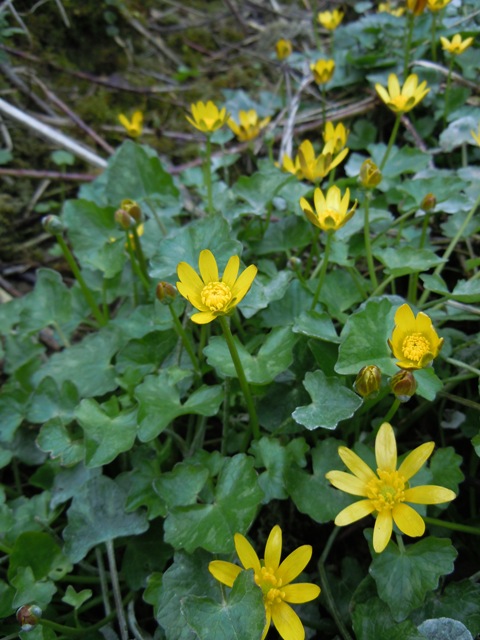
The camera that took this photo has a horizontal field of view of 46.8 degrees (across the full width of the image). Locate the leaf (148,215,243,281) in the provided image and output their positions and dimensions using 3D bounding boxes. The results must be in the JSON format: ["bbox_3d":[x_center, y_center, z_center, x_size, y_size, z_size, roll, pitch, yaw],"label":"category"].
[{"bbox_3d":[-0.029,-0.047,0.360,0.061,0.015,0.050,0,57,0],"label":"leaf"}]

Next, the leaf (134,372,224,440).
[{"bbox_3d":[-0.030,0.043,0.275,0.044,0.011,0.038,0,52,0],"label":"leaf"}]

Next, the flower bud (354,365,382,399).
[{"bbox_3d":[0.049,0.024,0.212,0.010,0.013,0.010,0,26,0],"label":"flower bud"}]

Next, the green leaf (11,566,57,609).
[{"bbox_3d":[-0.074,0.096,0.200,0.017,0.005,0.017,-9,54,-19],"label":"green leaf"}]

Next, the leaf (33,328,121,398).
[{"bbox_3d":[-0.074,0.020,0.250,0.040,0.010,0.035,-33,72,-24],"label":"leaf"}]

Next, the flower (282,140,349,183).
[{"bbox_3d":[0.055,-0.117,0.405,0.045,0.023,0.038,0,40,0],"label":"flower"}]

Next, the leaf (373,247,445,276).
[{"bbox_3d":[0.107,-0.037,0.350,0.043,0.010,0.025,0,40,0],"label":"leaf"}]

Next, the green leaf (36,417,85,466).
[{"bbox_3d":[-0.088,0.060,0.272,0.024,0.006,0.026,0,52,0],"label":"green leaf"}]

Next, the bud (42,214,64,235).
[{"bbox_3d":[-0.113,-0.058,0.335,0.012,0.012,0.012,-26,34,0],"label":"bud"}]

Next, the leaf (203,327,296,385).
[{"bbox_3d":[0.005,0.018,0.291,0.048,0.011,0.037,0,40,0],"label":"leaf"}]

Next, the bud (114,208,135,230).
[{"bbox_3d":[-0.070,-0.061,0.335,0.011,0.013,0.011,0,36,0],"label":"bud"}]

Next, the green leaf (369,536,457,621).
[{"bbox_3d":[0.059,0.088,0.190,0.029,0.009,0.027,7,58,17],"label":"green leaf"}]

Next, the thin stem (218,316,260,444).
[{"bbox_3d":[0.001,0.027,0.235,0.003,0.065,0.003,-15,27,0],"label":"thin stem"}]

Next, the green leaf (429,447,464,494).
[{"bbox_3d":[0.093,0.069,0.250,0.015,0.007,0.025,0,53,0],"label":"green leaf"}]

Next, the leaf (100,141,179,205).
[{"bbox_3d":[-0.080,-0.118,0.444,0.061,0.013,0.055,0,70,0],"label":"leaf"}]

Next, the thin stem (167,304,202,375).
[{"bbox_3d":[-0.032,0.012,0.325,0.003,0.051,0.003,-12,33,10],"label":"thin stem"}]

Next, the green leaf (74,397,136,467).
[{"bbox_3d":[-0.052,0.044,0.217,0.026,0.009,0.029,12,60,-2],"label":"green leaf"}]

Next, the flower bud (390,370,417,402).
[{"bbox_3d":[0.062,0.025,0.212,0.010,0.013,0.010,-4,26,0],"label":"flower bud"}]

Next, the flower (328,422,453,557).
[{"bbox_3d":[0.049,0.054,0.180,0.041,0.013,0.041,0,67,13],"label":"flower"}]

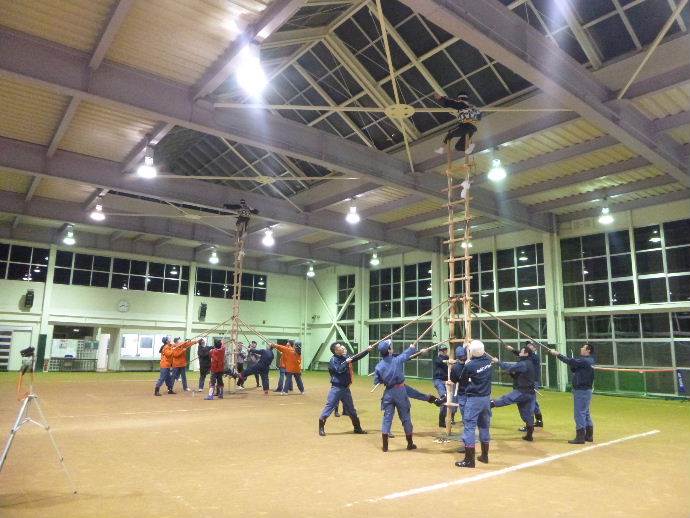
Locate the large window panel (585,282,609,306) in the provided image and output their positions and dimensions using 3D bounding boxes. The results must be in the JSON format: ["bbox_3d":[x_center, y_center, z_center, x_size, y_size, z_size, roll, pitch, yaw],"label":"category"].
[{"bbox_3d":[11.563,1.636,22.839,0.080,1.058,1.092,10,-13,-37],"label":"large window panel"}]

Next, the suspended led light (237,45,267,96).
[{"bbox_3d":[-1.782,-3.592,9.500,0.520,0.800,0.520,1,-10,0],"label":"suspended led light"}]

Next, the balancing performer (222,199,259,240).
[{"bbox_3d":[-3.901,-1.463,18.700,1.250,1.500,0.600,2,-10,-5],"label":"balancing performer"}]

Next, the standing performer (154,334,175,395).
[{"bbox_3d":[-5.545,3.321,15.400,0.720,1.770,0.550,6,-11,-24],"label":"standing performer"}]

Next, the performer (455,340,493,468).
[{"bbox_3d":[1.886,2.086,7.336,0.420,1.738,0.500,-8,-14,41],"label":"performer"}]

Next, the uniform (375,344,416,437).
[{"bbox_3d":[0.816,2.145,8.131,0.560,1.350,0.480,-5,-12,30],"label":"uniform"}]

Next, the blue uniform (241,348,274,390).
[{"bbox_3d":[-3.022,3.816,17.215,1.100,1.350,0.600,3,-11,-6],"label":"blue uniform"}]

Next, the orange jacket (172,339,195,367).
[{"bbox_3d":[-5.598,3.293,17.280,0.720,0.820,0.500,-2,-11,17],"label":"orange jacket"}]

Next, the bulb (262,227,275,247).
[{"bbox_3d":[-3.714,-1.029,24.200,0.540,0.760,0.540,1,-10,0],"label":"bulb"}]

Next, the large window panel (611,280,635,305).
[{"bbox_3d":[12.282,1.461,21.931,0.080,1.083,1.018,10,-13,-37],"label":"large window panel"}]

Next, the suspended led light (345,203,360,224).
[{"bbox_3d":[0.324,-1.967,21.549,0.550,0.820,0.550,10,-13,-37],"label":"suspended led light"}]

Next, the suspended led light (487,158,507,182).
[{"bbox_3d":[4.421,-2.574,14.500,0.530,0.620,0.530,1,-10,0],"label":"suspended led light"}]

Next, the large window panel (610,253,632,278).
[{"bbox_3d":[11.095,0.307,20.017,0.070,0.930,0.880,9,-13,-37],"label":"large window panel"}]

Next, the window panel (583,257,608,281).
[{"bbox_3d":[10.752,0.478,21.225,0.090,1.050,1.020,9,-13,-38],"label":"window panel"}]

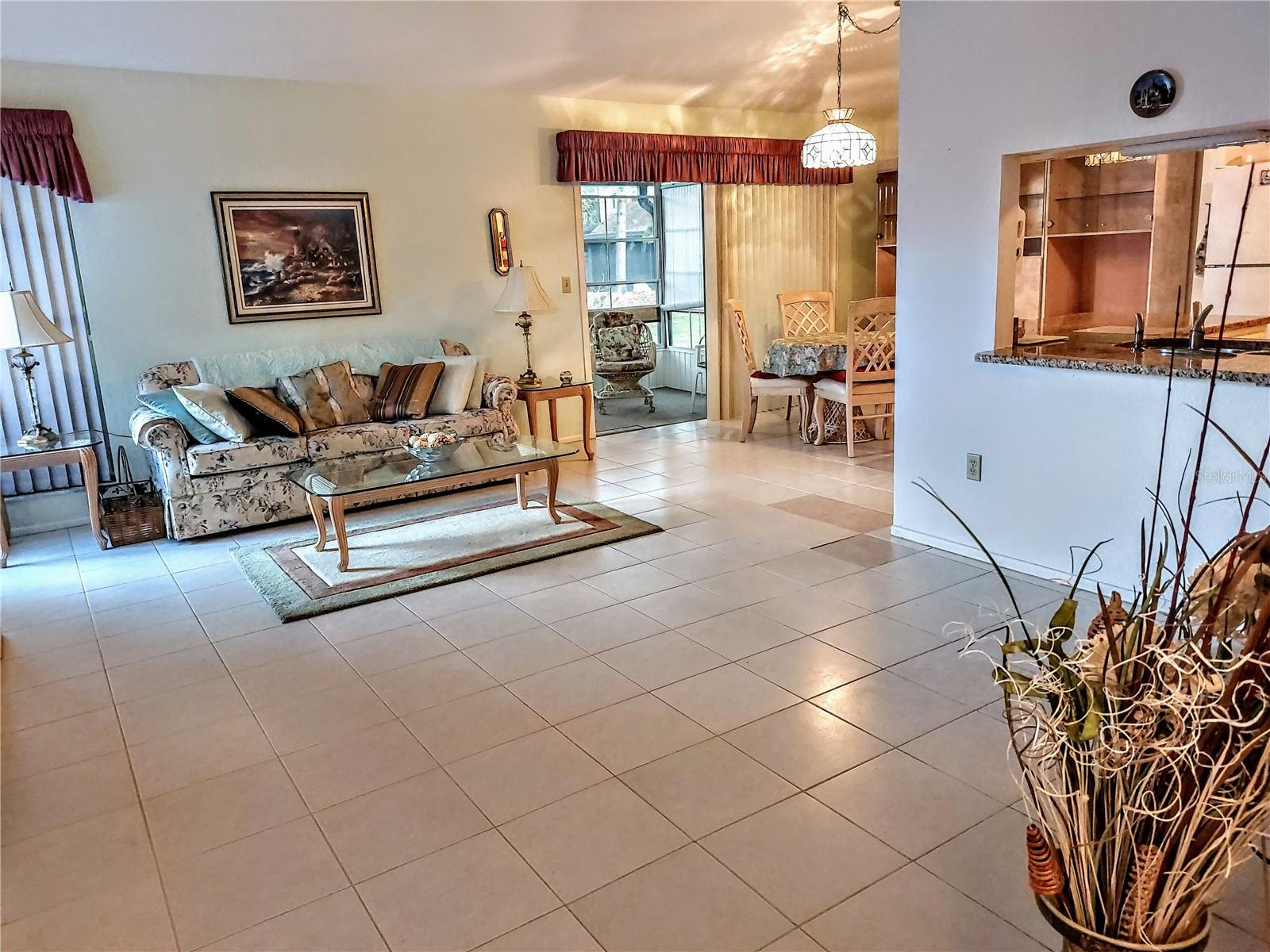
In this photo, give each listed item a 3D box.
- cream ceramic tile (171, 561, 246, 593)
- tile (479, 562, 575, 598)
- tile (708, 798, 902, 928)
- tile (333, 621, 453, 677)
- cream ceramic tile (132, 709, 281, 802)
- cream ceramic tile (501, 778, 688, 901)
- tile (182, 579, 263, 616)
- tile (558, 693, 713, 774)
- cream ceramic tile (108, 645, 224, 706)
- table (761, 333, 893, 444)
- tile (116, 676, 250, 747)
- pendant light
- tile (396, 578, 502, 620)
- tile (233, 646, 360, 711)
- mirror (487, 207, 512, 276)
[{"bbox_3d":[-1.882,0.451,4.007,0.335,0.010,0.335,-11,16,-33],"label":"cream ceramic tile"},{"bbox_3d":[-0.466,0.442,3.719,0.333,0.010,0.330,-11,16,-33],"label":"tile"},{"bbox_3d":[0.375,0.850,1.982,0.333,0.010,0.333,-11,16,-33],"label":"tile"},{"bbox_3d":[-0.848,0.618,3.147,0.336,0.010,0.336,-11,16,-33],"label":"tile"},{"bbox_3d":[-1.197,0.771,2.439,0.332,0.010,0.327,-11,16,-33],"label":"cream ceramic tile"},{"bbox_3d":[-0.095,0.833,2.028,0.335,0.010,0.335,-11,15,-33],"label":"cream ceramic tile"},{"bbox_3d":[-1.687,0.510,3.748,0.335,0.010,0.335,-11,15,-33],"label":"tile"},{"bbox_3d":[-0.004,0.722,2.477,0.333,0.010,0.330,-11,16,-33],"label":"tile"},{"bbox_3d":[-1.594,0.673,3.022,0.335,0.010,0.335,-11,15,-33],"label":"cream ceramic tile"},{"bbox_3d":[1.500,-0.641,6.367,1.078,0.725,1.078,-2,13,1],"label":"table"},{"bbox_3d":[-1.388,0.720,2.707,0.333,0.010,0.330,-11,16,-33],"label":"tile"},{"bbox_3d":[1.391,-2.636,5.976,0.529,1.030,0.529,-2,13,1],"label":"pendant light"},{"bbox_3d":[-0.755,0.505,3.564,0.335,0.010,0.335,-11,16,-33],"label":"tile"},{"bbox_3d":[-1.137,0.676,2.952,0.333,0.010,0.333,-11,16,-33],"label":"tile"},{"bbox_3d":[-0.931,-1.645,6.172,0.145,0.465,0.032,-11,16,-33],"label":"mirror"}]

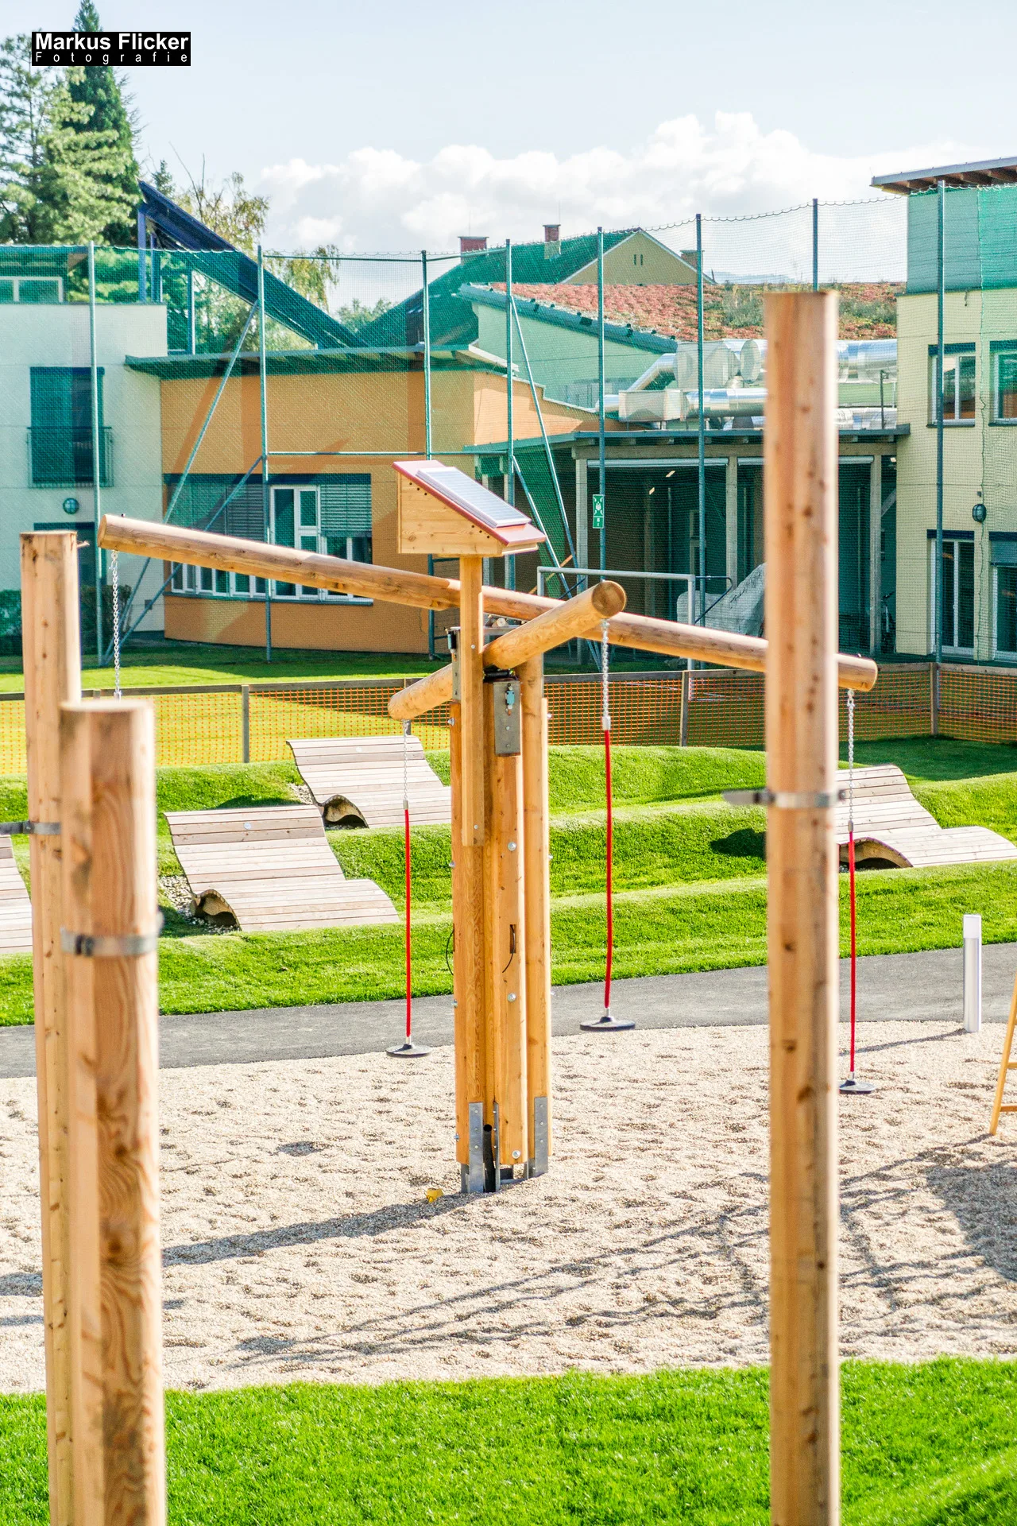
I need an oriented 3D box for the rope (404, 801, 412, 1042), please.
[{"bbox_3d":[-0.612,0.960,19.293,0.030,1.472,0.030,-1,6,0],"label":"rope"}]

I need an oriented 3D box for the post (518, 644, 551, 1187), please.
[{"bbox_3d":[0.128,0.801,17.692,0.168,2.846,0.168,-2,6,-18],"label":"post"}]

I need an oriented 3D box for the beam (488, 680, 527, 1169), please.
[{"bbox_3d":[-0.022,0.890,17.450,0.168,2.676,0.168,-2,6,-18],"label":"beam"}]

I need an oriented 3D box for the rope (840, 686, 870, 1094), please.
[{"bbox_3d":[2.118,0.786,19.500,0.280,2.508,0.280,-1,5,0],"label":"rope"}]

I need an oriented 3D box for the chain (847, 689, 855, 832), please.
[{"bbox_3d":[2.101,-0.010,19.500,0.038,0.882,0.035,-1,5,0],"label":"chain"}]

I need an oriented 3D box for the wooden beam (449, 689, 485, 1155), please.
[{"bbox_3d":[-0.237,1.071,18.600,0.160,2.882,0.160,-2,6,-15],"label":"wooden beam"}]

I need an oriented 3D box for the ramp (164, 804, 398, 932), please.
[{"bbox_3d":[-1.882,0.855,26.320,1.380,0.740,1.860,-3,6,-23],"label":"ramp"}]

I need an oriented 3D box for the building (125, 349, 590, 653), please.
[{"bbox_3d":[-2.899,-5.645,67.172,10.200,5.950,5.500,5,8,42],"label":"building"}]

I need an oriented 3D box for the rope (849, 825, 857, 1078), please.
[{"bbox_3d":[2.113,1.151,19.500,0.036,1.530,0.036,-1,5,0],"label":"rope"}]

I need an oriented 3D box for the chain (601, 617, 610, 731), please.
[{"bbox_3d":[0.512,-0.456,16.800,0.042,0.593,0.038,-1,5,0],"label":"chain"}]

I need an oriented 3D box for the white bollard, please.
[{"bbox_3d":[3.278,1.485,22.420,0.125,0.825,0.125,-1,6,-8],"label":"white bollard"}]

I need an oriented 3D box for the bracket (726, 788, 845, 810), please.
[{"bbox_3d":[0.721,0.095,8.300,0.320,0.045,0.200,-1,5,0],"label":"bracket"}]

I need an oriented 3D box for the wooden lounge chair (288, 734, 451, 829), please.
[{"bbox_3d":[-1.104,0.177,30.500,1.380,0.700,1.860,-3,6,-26],"label":"wooden lounge chair"}]

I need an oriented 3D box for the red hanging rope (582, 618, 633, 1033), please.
[{"bbox_3d":[0.492,0.312,15.817,0.275,2.054,0.275,-1,6,0],"label":"red hanging rope"}]

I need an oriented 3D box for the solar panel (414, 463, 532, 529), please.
[{"bbox_3d":[-0.195,-1.532,18.404,0.591,0.030,0.428,37,20,19],"label":"solar panel"}]

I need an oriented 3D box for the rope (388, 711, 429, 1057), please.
[{"bbox_3d":[-0.616,0.757,19.266,0.275,2.033,0.275,-1,6,0],"label":"rope"}]

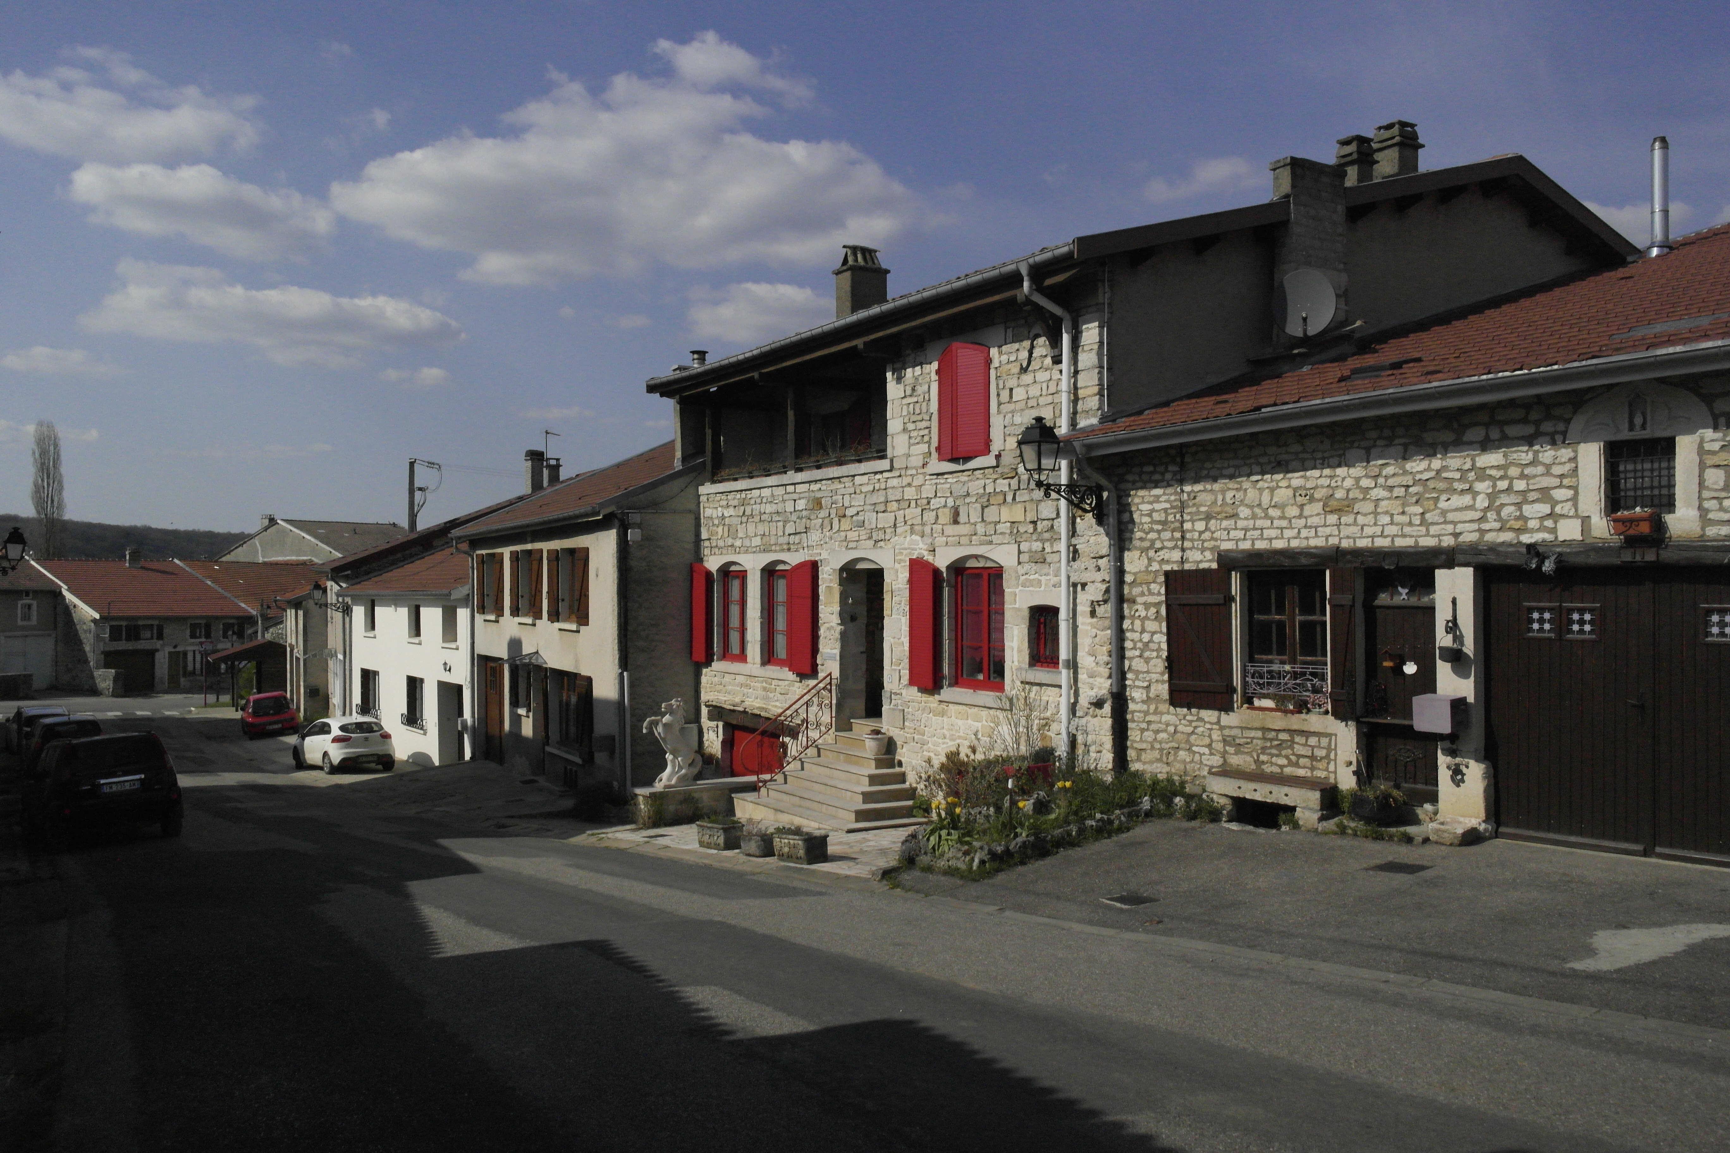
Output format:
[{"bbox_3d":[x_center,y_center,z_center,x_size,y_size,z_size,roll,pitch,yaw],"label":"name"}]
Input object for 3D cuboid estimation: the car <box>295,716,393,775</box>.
[{"bbox_3d":[-14.340,4.550,35.550,1.720,1.455,4.050,0,-4,-38],"label":"car"}]

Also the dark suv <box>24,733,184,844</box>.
[{"bbox_3d":[-12.700,3.400,21.550,1.765,1.690,4.500,0,-5,-37],"label":"dark suv"}]

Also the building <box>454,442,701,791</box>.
[{"bbox_3d":[-2.278,0.122,30.411,11.900,8.500,13.000,0,0,-28],"label":"building"}]

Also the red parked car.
[{"bbox_3d":[-21.300,4.900,46.300,1.650,1.430,3.800,0,-2,-30],"label":"red parked car"}]

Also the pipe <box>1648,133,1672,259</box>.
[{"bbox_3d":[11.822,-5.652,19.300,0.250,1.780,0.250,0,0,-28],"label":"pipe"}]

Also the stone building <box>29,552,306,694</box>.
[{"bbox_3d":[-41.385,2.512,77.478,14.000,7.700,13.000,0,0,40],"label":"stone building"}]

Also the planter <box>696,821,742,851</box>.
[{"bbox_3d":[-1.745,3.059,15.436,0.280,0.290,0.620,0,-3,-38],"label":"planter"}]

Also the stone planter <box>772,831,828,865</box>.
[{"bbox_3d":[-0.687,2.931,14.086,0.280,0.290,0.620,0,-3,-38],"label":"stone planter"}]

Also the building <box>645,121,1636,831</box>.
[{"bbox_3d":[5.109,-1.356,22.111,15.100,9.250,12.200,0,0,-31],"label":"building"}]

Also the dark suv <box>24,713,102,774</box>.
[{"bbox_3d":[-23.000,4.650,37.200,1.780,1.570,4.300,0,-3,-35],"label":"dark suv"}]

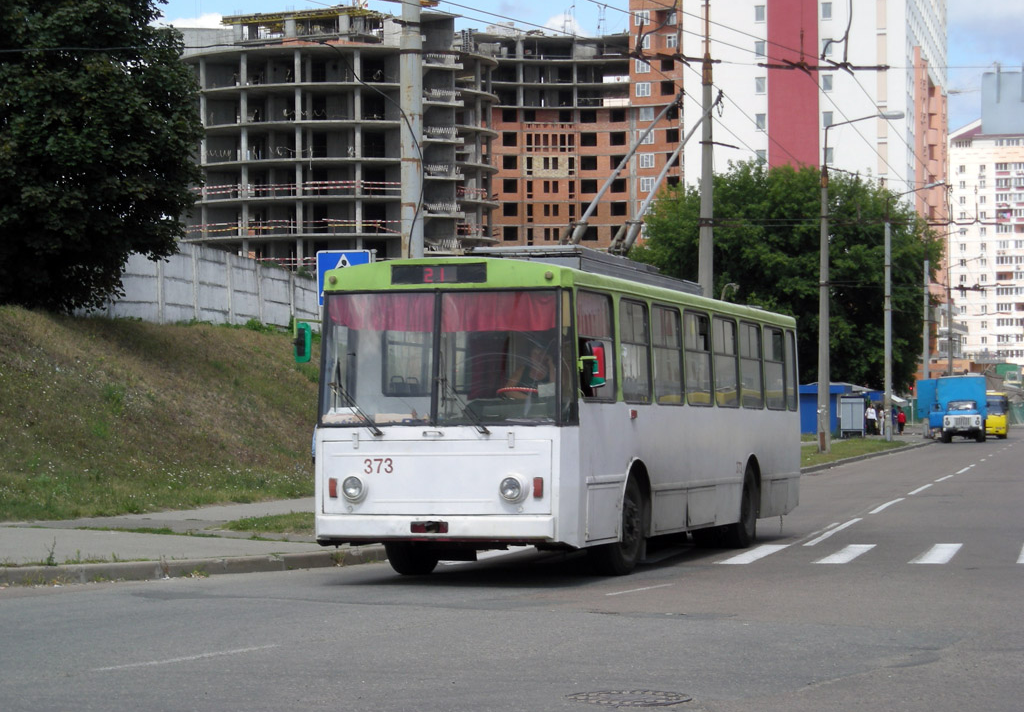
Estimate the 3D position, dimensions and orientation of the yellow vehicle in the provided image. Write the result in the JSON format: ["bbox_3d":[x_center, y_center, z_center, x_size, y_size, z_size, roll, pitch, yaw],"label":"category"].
[{"bbox_3d":[27.807,3.408,162.000,2.350,2.800,7.200,-1,-1,11],"label":"yellow vehicle"}]

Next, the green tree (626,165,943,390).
[{"bbox_3d":[17.401,-3.807,175.000,19.000,16.500,16.500,-1,-1,6],"label":"green tree"}]

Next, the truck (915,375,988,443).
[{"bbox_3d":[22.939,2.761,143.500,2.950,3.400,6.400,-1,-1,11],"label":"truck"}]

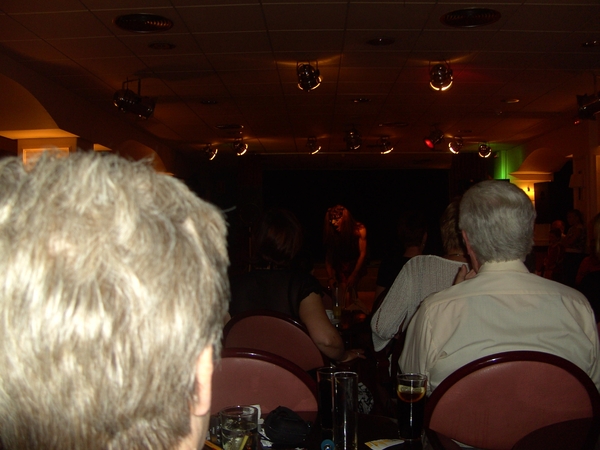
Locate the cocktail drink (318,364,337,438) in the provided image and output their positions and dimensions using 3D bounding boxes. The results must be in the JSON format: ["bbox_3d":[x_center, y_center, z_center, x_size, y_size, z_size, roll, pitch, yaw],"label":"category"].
[{"bbox_3d":[0.070,0.388,1.430,0.066,0.130,0.066,0,0,1],"label":"cocktail drink"}]

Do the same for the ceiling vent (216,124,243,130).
[{"bbox_3d":[-1.032,-1.444,9.450,0.430,0.050,0.430,0,0,1],"label":"ceiling vent"}]

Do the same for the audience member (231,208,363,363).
[{"bbox_3d":[-0.020,0.540,3.100,0.580,1.260,0.780,0,0,5],"label":"audience member"}]

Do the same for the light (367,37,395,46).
[{"bbox_3d":[0.649,-1.477,5.170,0.230,0.035,0.230,0,0,1],"label":"light"}]

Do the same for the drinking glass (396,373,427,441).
[{"bbox_3d":[0.240,0.392,1.380,0.065,0.130,0.065,0,0,1],"label":"drinking glass"}]

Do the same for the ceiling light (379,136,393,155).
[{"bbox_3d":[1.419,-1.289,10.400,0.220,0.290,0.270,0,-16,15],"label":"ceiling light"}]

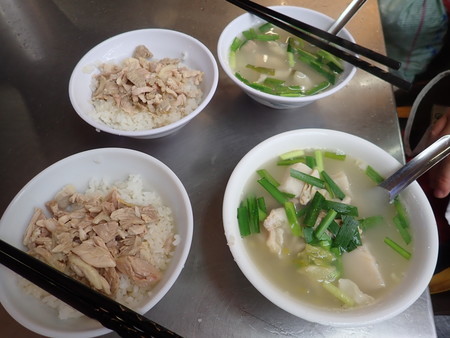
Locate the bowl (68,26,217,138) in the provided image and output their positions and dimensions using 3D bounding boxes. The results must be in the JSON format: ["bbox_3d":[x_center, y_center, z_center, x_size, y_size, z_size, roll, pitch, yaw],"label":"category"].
[{"bbox_3d":[-0.069,-0.068,0.304,0.128,0.051,0.128,0,59,0],"label":"bowl"}]

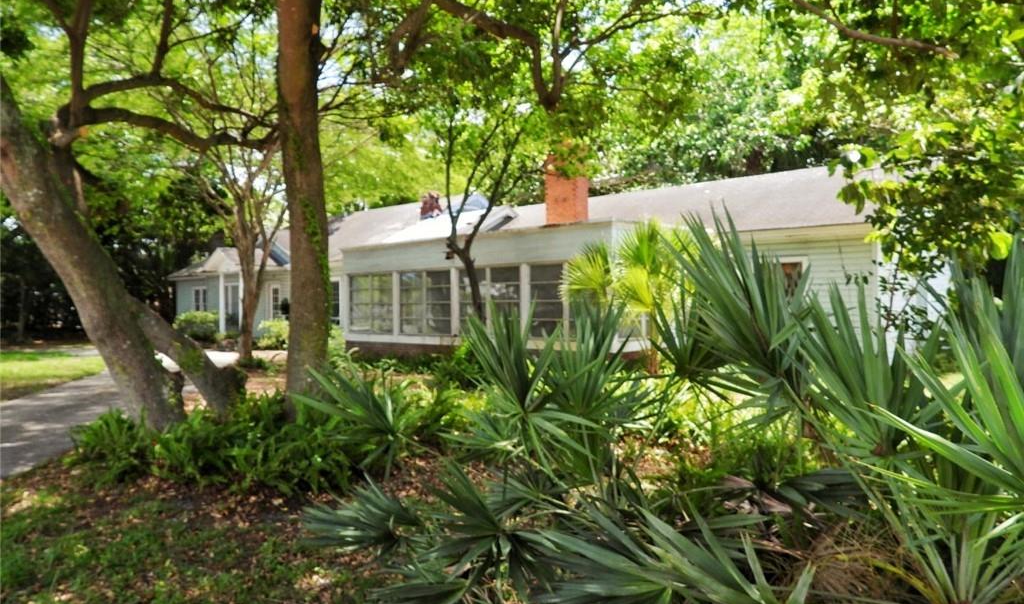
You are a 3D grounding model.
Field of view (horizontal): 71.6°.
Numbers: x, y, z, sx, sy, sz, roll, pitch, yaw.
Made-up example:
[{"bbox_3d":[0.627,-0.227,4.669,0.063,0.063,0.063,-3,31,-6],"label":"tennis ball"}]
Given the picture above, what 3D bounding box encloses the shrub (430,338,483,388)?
[{"bbox_3d":[-1.058,1.133,13.300,1.050,0.950,1.000,0,0,0],"label":"shrub"}]

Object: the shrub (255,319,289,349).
[{"bbox_3d":[-7.793,1.046,23.200,1.250,1.000,1.200,0,0,0],"label":"shrub"}]

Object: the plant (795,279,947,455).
[{"bbox_3d":[1.316,0.262,2.600,0.520,0.660,0.480,0,0,0],"label":"plant"}]

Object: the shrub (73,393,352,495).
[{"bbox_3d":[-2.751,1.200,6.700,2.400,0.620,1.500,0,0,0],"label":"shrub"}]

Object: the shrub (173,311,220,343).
[{"bbox_3d":[-11.367,0.916,25.500,1.600,1.250,1.500,0,0,0],"label":"shrub"}]

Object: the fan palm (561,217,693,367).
[{"bbox_3d":[2.232,-0.067,13.600,2.400,3.000,2.200,0,0,0],"label":"fan palm"}]

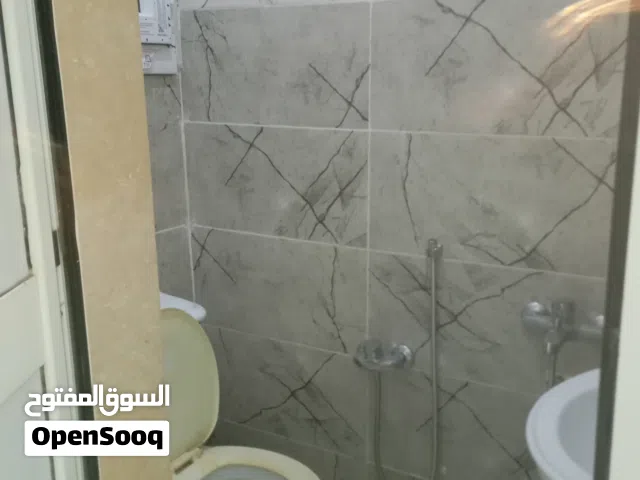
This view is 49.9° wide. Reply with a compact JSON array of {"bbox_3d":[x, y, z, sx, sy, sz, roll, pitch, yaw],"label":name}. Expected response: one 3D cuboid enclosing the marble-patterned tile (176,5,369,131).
[{"bbox_3d":[-0.130,-0.448,1.799,0.590,0.300,0.010,7,15,29],"label":"marble-patterned tile"}]

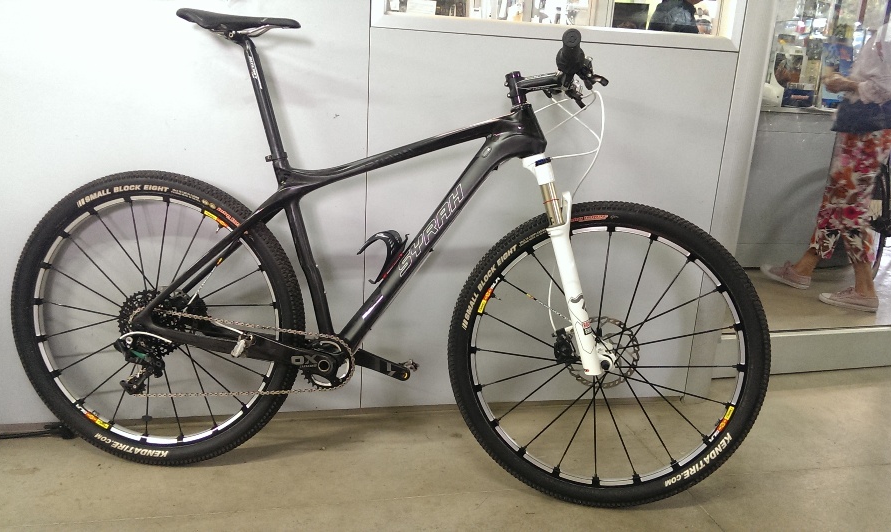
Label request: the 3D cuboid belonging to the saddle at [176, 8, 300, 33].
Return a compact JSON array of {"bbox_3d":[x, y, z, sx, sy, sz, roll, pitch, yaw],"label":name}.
[{"bbox_3d":[-0.465,-0.551,1.593,0.277,0.065,0.140,4,8,5],"label":"saddle"}]

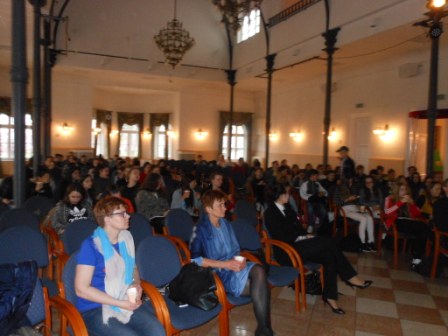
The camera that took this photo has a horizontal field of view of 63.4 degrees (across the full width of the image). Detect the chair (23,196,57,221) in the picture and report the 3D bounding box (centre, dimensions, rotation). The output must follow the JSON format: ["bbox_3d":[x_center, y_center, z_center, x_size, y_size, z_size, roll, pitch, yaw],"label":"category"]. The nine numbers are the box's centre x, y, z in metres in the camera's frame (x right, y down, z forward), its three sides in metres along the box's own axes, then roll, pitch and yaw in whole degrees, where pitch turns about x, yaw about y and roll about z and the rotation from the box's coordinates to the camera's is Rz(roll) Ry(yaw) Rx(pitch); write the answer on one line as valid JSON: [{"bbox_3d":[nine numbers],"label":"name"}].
[{"bbox_3d":[-2.414,0.852,4.934,0.580,0.900,0.580,4,4,40],"label":"chair"}]

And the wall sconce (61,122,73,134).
[{"bbox_3d":[-7.127,-1.765,16.400,0.550,0.420,0.280,0,4,-24],"label":"wall sconce"}]

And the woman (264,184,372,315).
[{"bbox_3d":[0.994,0.830,3.975,0.920,1.250,0.580,4,4,37],"label":"woman"}]

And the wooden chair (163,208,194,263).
[{"bbox_3d":[-0.338,0.943,4.149,0.580,0.900,0.580,4,4,37],"label":"wooden chair"}]

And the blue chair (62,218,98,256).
[{"bbox_3d":[-1.419,0.989,3.987,0.600,0.840,0.600,-2,5,-43],"label":"blue chair"}]

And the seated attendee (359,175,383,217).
[{"bbox_3d":[2.717,0.735,6.702,0.480,1.180,0.760,1,3,-9],"label":"seated attendee"}]

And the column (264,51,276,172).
[{"bbox_3d":[1.544,-1.482,12.433,0.380,4.860,0.380,0,4,-25],"label":"column"}]

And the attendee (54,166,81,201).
[{"bbox_3d":[-2.672,0.621,6.401,0.500,1.240,0.760,-1,4,-33],"label":"attendee"}]

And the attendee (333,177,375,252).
[{"bbox_3d":[2.236,0.748,6.333,0.500,1.180,0.800,-1,4,-27],"label":"attendee"}]

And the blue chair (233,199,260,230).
[{"bbox_3d":[0.491,0.910,5.033,0.580,0.900,0.580,4,4,41],"label":"blue chair"}]

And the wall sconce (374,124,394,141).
[{"bbox_3d":[5.420,-1.212,12.200,0.280,0.420,0.550,0,4,-24],"label":"wall sconce"}]

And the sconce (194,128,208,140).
[{"bbox_3d":[-1.195,-1.741,18.432,0.600,0.480,0.300,0,4,-25],"label":"sconce"}]

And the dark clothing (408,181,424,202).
[{"bbox_3d":[3.463,0.497,6.536,0.420,0.520,0.300,-1,4,-30],"label":"dark clothing"}]

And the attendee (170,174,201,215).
[{"bbox_3d":[-0.554,0.711,5.903,0.500,1.200,0.780,-2,5,-43],"label":"attendee"}]

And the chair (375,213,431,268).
[{"bbox_3d":[2.597,0.957,5.192,0.570,0.880,0.570,2,3,9],"label":"chair"}]

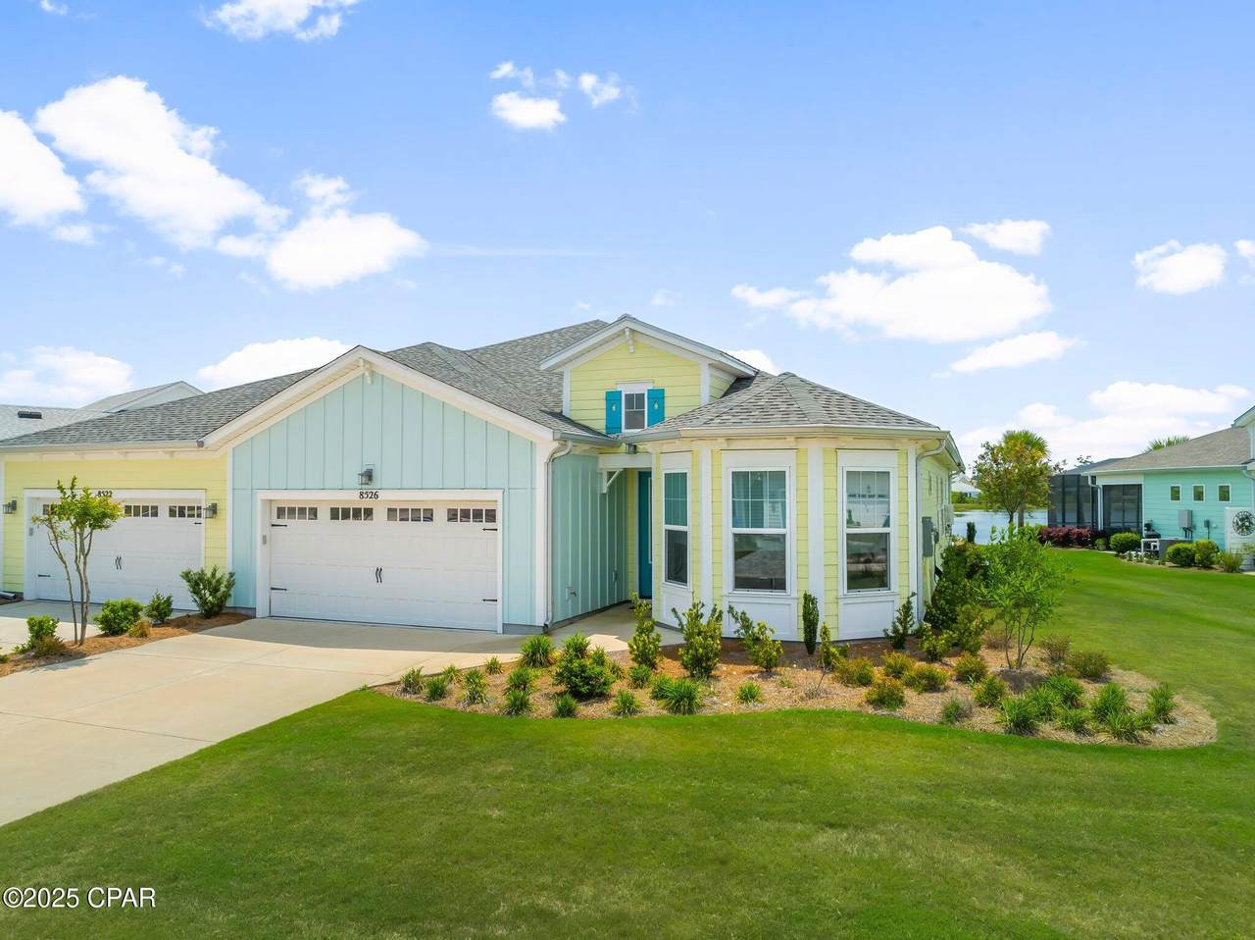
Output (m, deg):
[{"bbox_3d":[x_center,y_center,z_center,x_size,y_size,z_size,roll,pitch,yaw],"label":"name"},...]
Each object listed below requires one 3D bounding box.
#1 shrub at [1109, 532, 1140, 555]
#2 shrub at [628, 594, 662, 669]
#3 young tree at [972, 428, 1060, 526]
[{"bbox_3d":[17.991,2.682,31.500,1.137,0.853,1.137,0,-1,0],"label":"shrub"},{"bbox_3d":[0.224,2.105,11.350,0.435,0.998,0.435,0,-1,0],"label":"shrub"},{"bbox_3d":[17.170,0.803,38.500,3.800,5.100,3.700,0,-1,0],"label":"young tree"}]

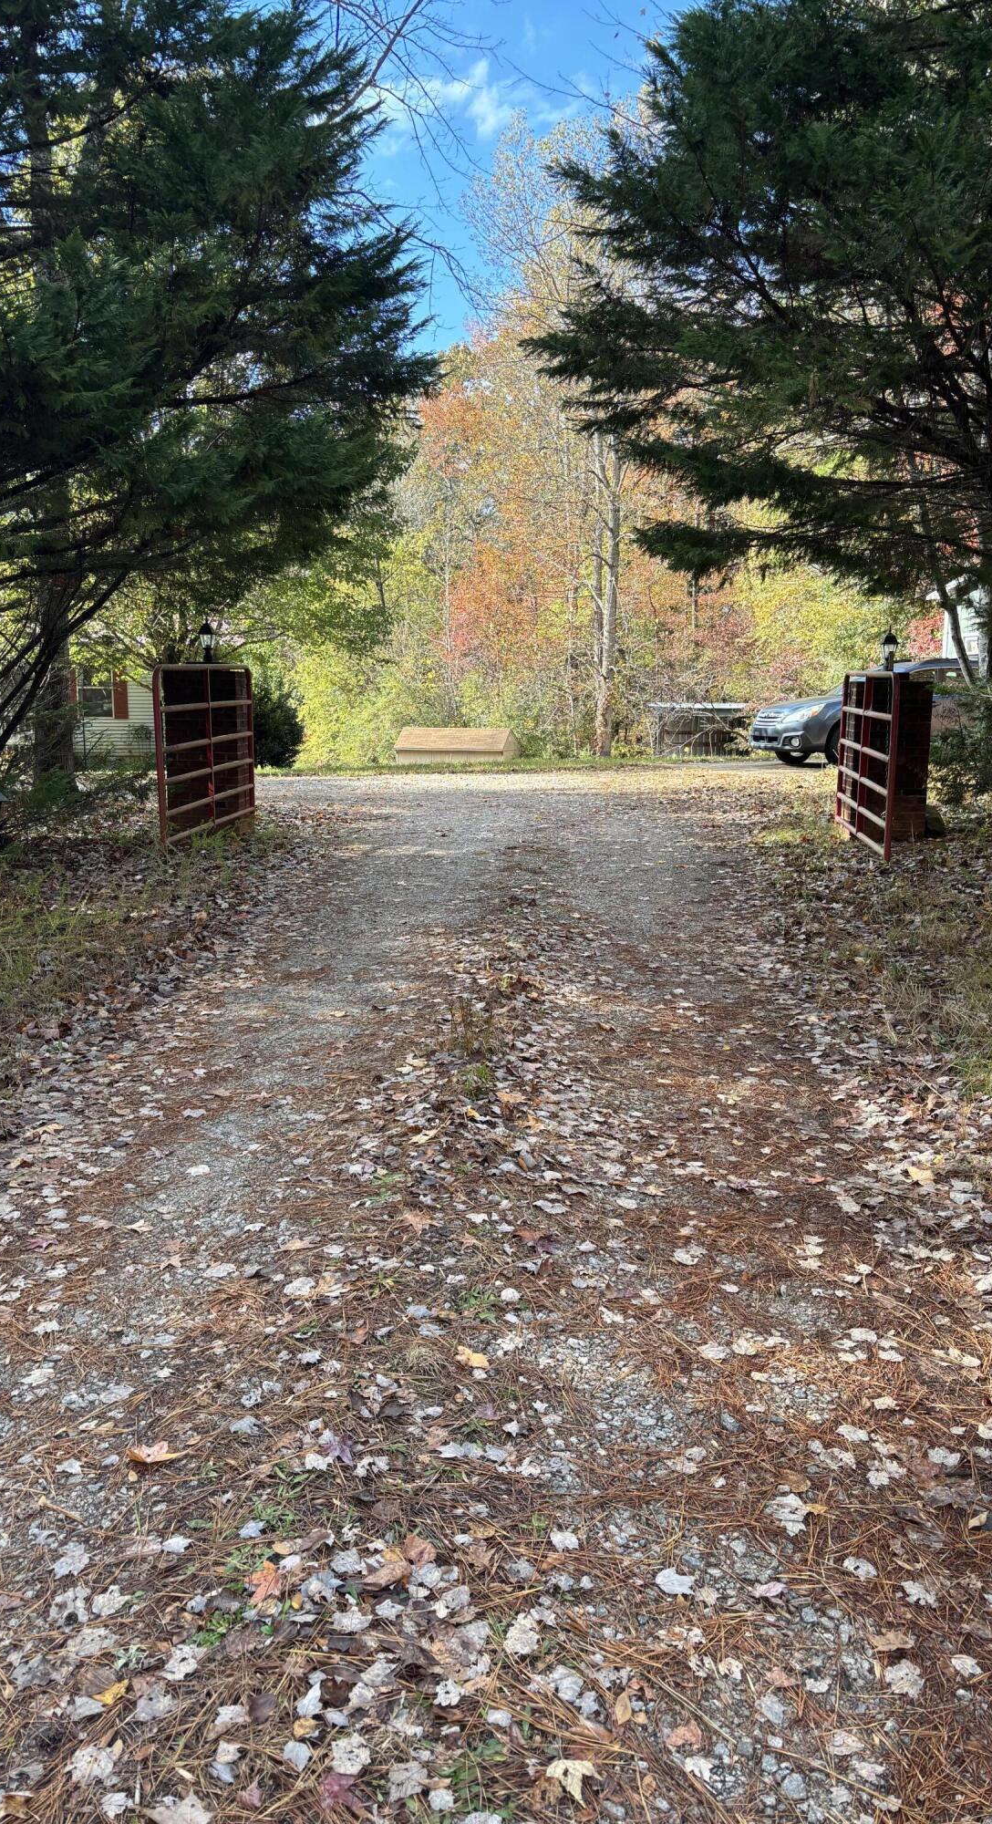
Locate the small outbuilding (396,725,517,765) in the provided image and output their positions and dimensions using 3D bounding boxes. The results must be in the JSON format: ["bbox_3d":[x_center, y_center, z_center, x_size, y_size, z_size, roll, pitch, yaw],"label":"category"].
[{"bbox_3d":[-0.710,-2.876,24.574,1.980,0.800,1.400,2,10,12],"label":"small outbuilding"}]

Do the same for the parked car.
[{"bbox_3d":[6.270,-3.065,21.037,4.800,1.660,1.820,-3,10,-16],"label":"parked car"}]

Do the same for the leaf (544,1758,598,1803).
[{"bbox_3d":[0.098,1.120,1.767,0.068,0.015,0.077,-3,10,-17],"label":"leaf"}]

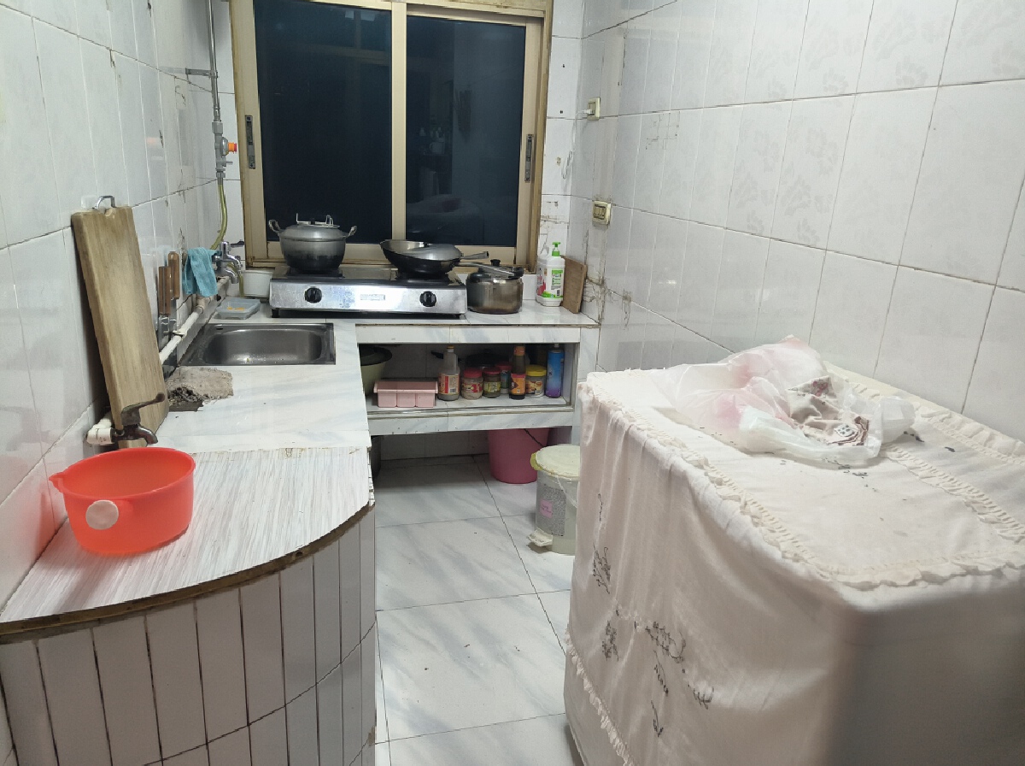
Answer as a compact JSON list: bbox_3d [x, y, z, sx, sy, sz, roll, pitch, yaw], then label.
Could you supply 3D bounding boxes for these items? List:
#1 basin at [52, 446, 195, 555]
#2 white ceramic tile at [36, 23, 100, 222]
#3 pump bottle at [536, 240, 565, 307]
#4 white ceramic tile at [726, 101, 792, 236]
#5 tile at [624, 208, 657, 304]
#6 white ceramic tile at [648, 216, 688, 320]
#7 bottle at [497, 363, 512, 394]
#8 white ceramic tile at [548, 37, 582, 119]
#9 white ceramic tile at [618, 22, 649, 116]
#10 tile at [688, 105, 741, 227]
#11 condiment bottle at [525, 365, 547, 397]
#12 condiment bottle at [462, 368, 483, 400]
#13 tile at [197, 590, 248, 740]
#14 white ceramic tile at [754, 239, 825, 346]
[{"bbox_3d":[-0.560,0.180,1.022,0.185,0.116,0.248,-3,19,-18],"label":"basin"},{"bbox_3d":[-0.727,-0.415,1.159,0.012,0.300,0.200,-1,18,-14],"label":"white ceramic tile"},{"bbox_3d":[0.160,-0.464,2.995,0.080,0.262,0.110,-2,18,-14],"label":"pump bottle"},{"bbox_3d":[0.587,-0.508,1.694,0.010,0.298,0.200,-2,18,-14],"label":"white ceramic tile"},{"bbox_3d":[0.425,-0.410,2.336,0.012,0.300,0.200,-2,18,-14],"label":"tile"},{"bbox_3d":[0.480,-0.351,2.169,0.012,0.300,0.200,-2,18,-14],"label":"white ceramic tile"},{"bbox_3d":[-0.027,-0.019,2.938,0.071,0.112,0.071,3,18,-1],"label":"bottle"},{"bbox_3d":[0.208,-1.213,2.840,0.124,0.298,0.010,-2,18,-14],"label":"white ceramic tile"},{"bbox_3d":[0.407,-1.034,2.327,0.010,0.297,0.199,-2,18,-14],"label":"white ceramic tile"},{"bbox_3d":[0.538,-0.570,1.878,0.010,0.298,0.200,-2,18,-14],"label":"tile"},{"bbox_3d":[0.094,-0.008,2.850,0.078,0.112,0.078,3,18,-1],"label":"condiment bottle"},{"bbox_3d":[-0.162,0.002,2.863,0.084,0.106,0.084,-2,18,-14],"label":"condiment bottle"},{"bbox_3d":[-0.419,0.406,1.022,0.060,0.240,0.009,-11,22,-37],"label":"tile"},{"bbox_3d":[0.620,-0.162,1.601,0.012,0.300,0.200,-2,18,-14],"label":"white ceramic tile"}]

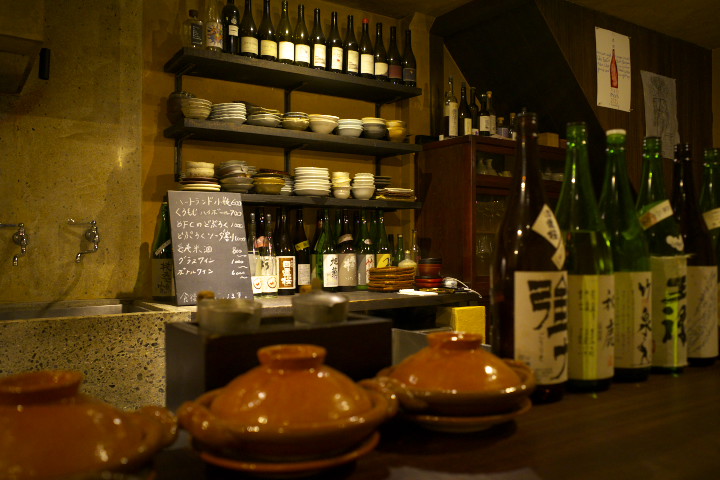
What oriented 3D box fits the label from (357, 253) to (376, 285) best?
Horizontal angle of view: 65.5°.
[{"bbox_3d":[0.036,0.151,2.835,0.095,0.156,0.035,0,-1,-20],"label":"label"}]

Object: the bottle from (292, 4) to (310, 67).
[{"bbox_3d":[-0.263,-0.905,2.513,0.077,0.298,0.077,0,1,-12],"label":"bottle"}]

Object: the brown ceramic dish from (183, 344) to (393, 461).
[{"bbox_3d":[-0.066,0.160,0.577,0.228,0.095,0.185,0,0,-24],"label":"brown ceramic dish"}]

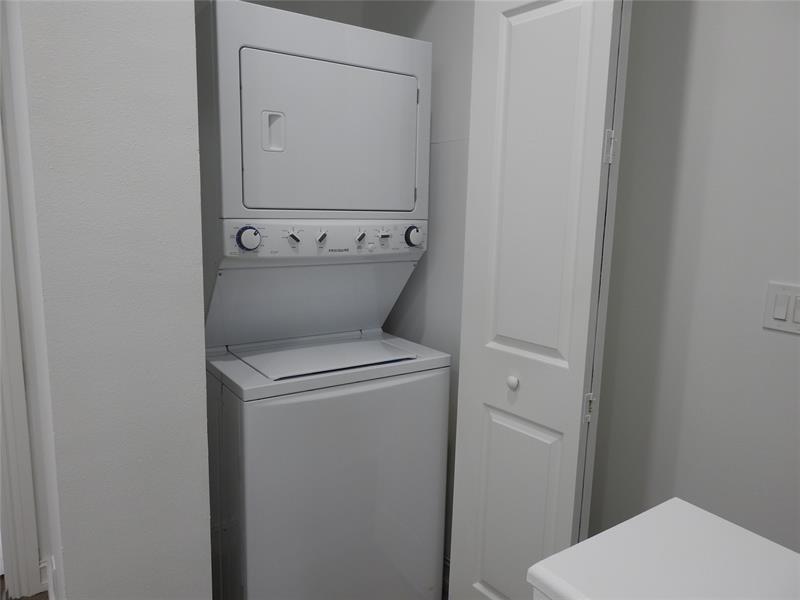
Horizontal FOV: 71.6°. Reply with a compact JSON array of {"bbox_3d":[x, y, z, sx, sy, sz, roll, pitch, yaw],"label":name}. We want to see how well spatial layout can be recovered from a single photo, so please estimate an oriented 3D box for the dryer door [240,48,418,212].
[{"bbox_3d":[-0.189,-0.479,1.648,0.571,0.423,0.040,-5,11,-33],"label":"dryer door"}]

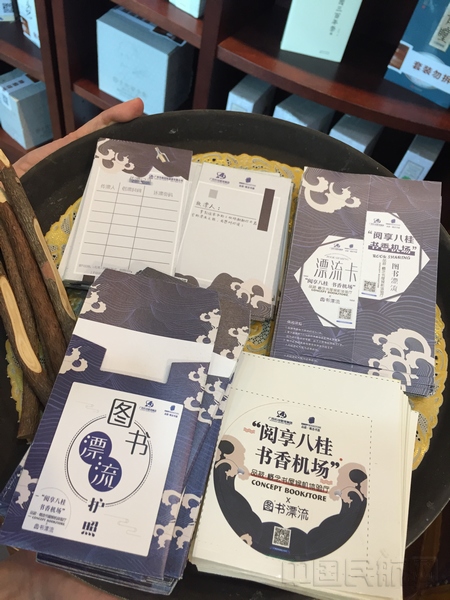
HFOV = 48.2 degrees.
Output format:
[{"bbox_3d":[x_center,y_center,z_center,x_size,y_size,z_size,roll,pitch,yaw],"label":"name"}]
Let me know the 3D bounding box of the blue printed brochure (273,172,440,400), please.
[{"bbox_3d":[0.121,-0.027,0.446,0.128,0.018,0.199,9,65,9],"label":"blue printed brochure"}]

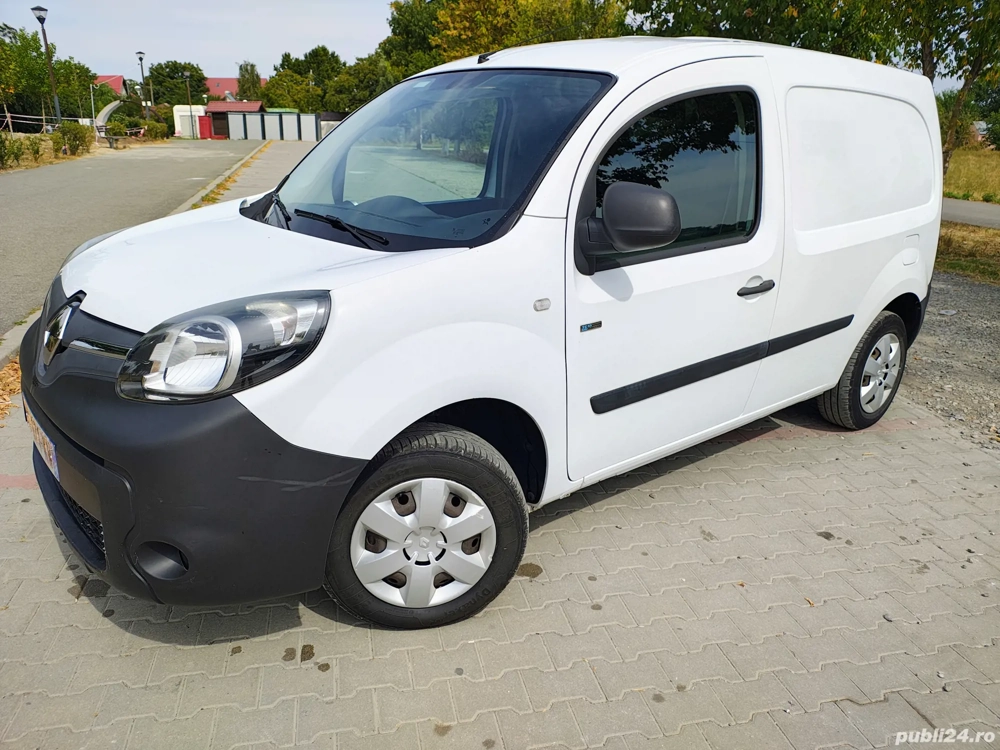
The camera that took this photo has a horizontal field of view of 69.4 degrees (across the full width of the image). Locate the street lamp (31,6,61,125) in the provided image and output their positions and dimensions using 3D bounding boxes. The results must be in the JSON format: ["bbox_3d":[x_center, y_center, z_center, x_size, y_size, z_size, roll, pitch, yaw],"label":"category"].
[{"bbox_3d":[-15.456,-10.063,25.000,0.580,4.810,0.580,1,19,0],"label":"street lamp"}]

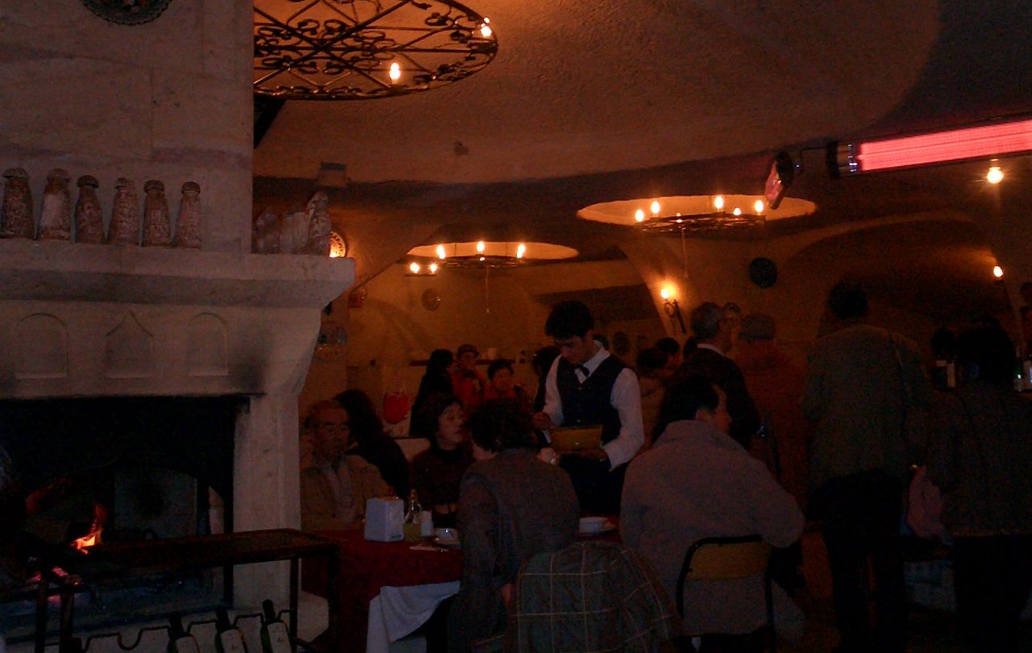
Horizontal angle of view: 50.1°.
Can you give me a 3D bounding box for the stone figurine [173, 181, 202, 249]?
[{"bbox_3d":[-0.949,-0.318,3.185,0.082,0.202,0.082,1,-3,-33],"label":"stone figurine"}]

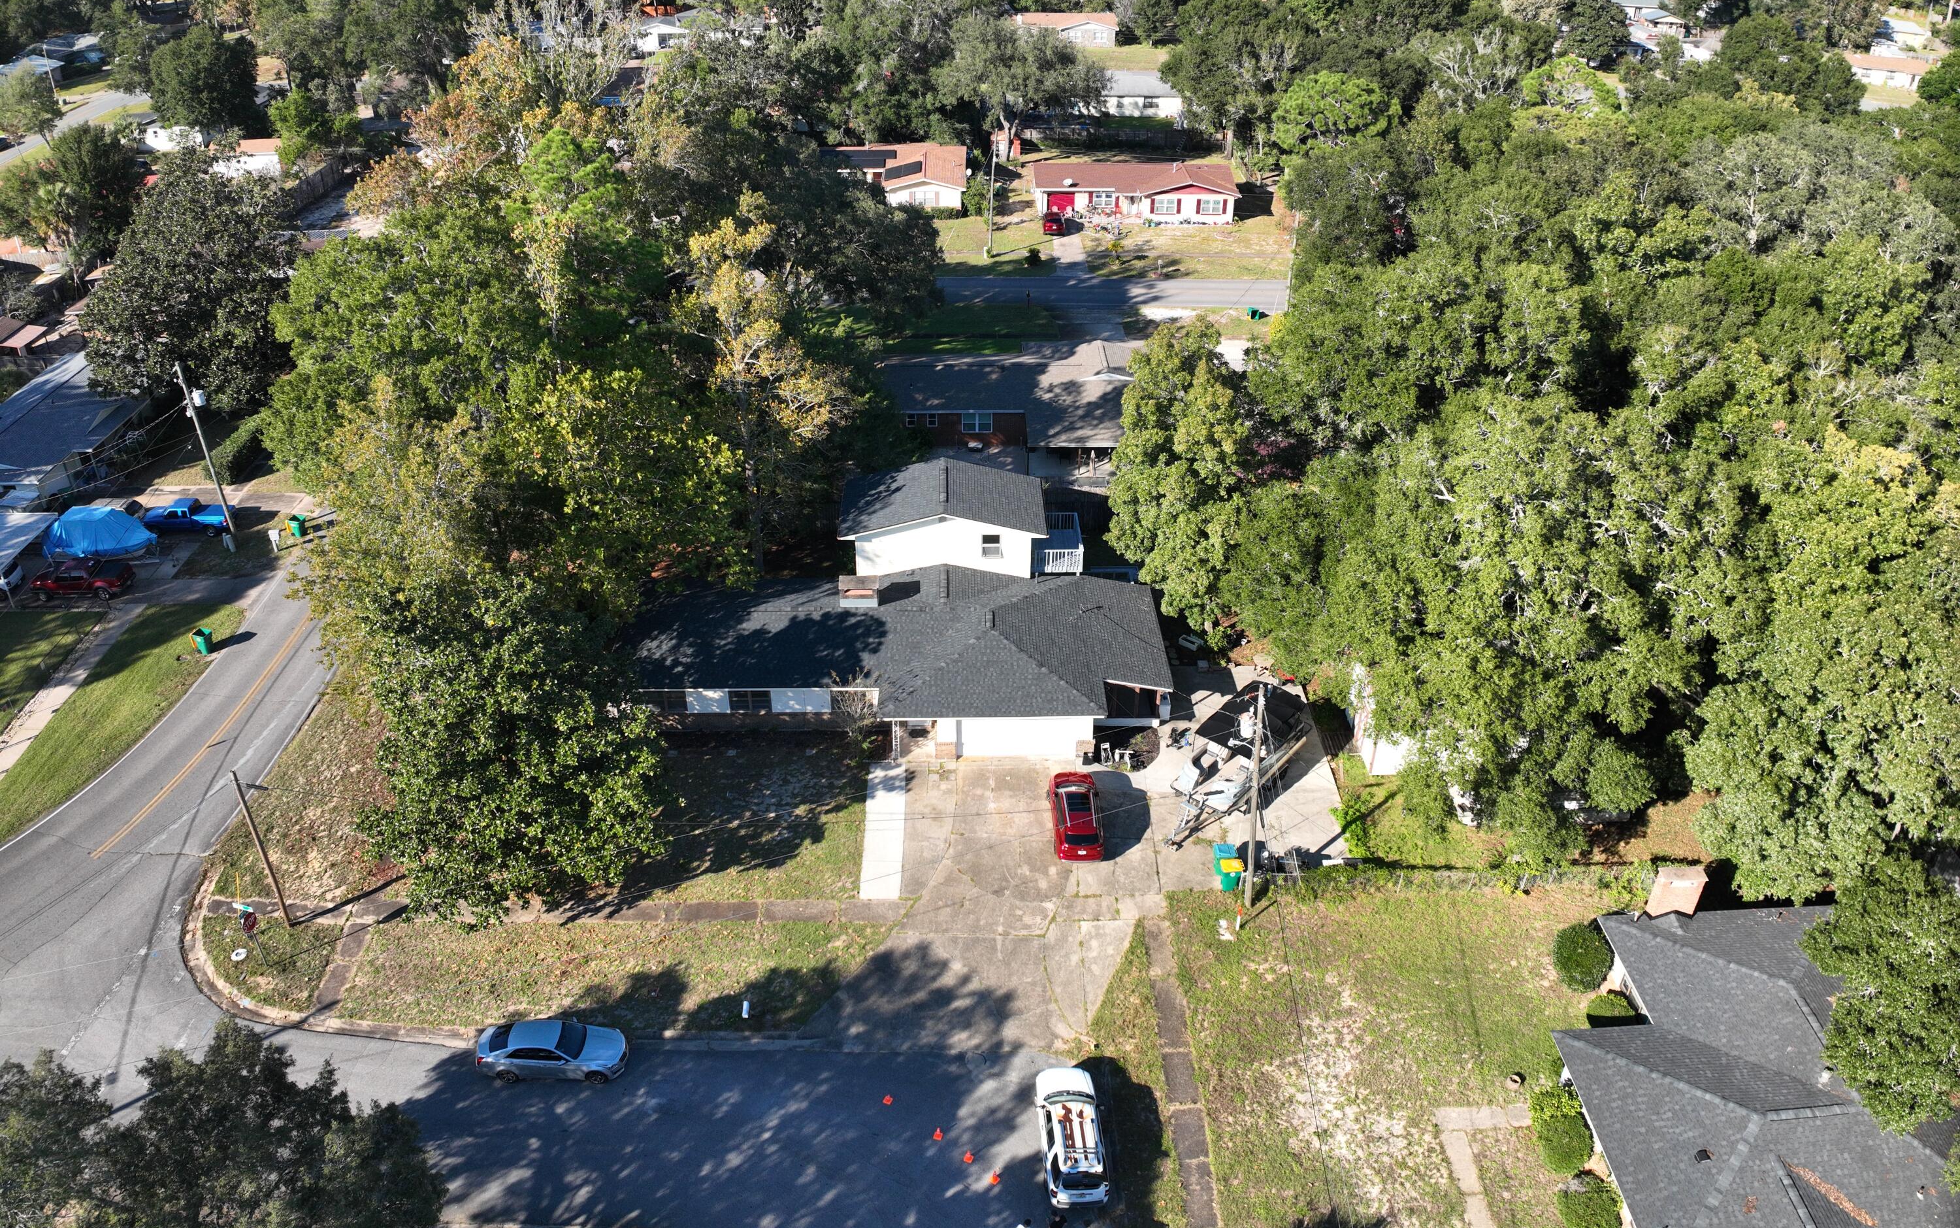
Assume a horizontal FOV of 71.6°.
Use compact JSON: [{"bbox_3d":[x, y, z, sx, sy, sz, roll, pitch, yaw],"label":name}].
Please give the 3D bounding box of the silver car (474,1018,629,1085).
[{"bbox_3d":[-14.129,14.411,45.147,4.850,1.450,1.840,2,33,2],"label":"silver car"}]

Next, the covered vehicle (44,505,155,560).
[{"bbox_3d":[-43.332,-4.009,67.129,6.000,2.300,2.500,0,32,0],"label":"covered vehicle"}]

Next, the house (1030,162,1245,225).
[{"bbox_3d":[14.231,-39.698,126.574,18.800,3.800,10.800,0,32,0],"label":"house"}]

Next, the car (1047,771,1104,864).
[{"bbox_3d":[3.898,7.962,54.866,1.840,1.680,4.650,0,33,0],"label":"car"}]

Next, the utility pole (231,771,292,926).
[{"bbox_3d":[-24.602,8.168,46.458,0.240,7.260,0.240,0,32,0],"label":"utility pole"}]

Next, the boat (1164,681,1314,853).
[{"bbox_3d":[9.950,5.971,53.840,2.600,2.950,8.900,25,40,34],"label":"boat"}]

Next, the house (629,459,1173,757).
[{"bbox_3d":[-4.000,-0.544,63.081,24.800,7.000,15.300,0,33,0],"label":"house"}]

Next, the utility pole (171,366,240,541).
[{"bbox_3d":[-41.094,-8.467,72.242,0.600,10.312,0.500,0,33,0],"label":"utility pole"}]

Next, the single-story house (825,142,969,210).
[{"bbox_3d":[-8.977,-42.334,130.903,15.500,3.900,16.000,0,32,0],"label":"single-story house"}]

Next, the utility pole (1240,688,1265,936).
[{"bbox_3d":[9.863,6.759,48.663,0.600,10.480,0.500,-3,33,2],"label":"utility pole"}]

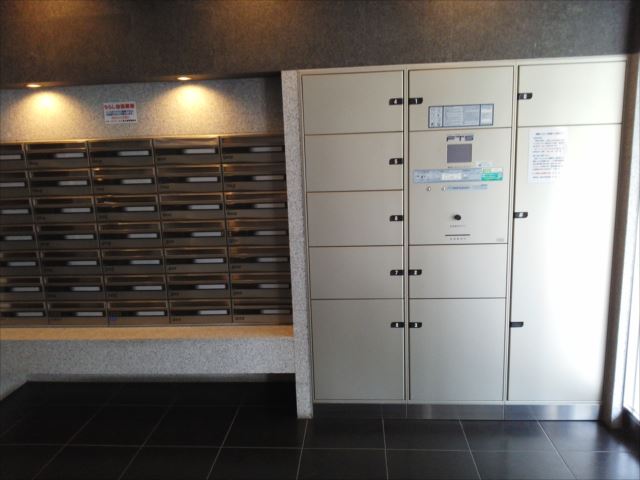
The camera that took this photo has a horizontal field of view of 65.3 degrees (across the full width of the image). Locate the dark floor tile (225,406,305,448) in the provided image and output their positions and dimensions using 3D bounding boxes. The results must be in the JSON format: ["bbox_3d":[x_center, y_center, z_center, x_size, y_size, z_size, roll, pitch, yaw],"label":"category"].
[{"bbox_3d":[-0.272,1.001,2.673,0.406,0.015,0.406,-1,11,4],"label":"dark floor tile"}]

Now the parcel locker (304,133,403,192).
[{"bbox_3d":[0.183,-0.415,2.635,0.472,0.279,0.450,-1,11,4],"label":"parcel locker"}]

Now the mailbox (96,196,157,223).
[{"bbox_3d":[-1.044,-0.194,2.887,0.363,0.150,0.280,-1,11,4],"label":"mailbox"}]

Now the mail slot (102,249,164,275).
[{"bbox_3d":[-1.034,0.100,2.942,0.363,0.150,0.280,-1,11,4],"label":"mail slot"}]

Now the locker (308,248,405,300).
[{"bbox_3d":[0.205,0.130,2.765,0.479,0.281,0.445,-1,11,4],"label":"locker"}]

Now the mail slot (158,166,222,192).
[{"bbox_3d":[-0.688,-0.349,2.831,0.363,0.150,0.280,-1,11,4],"label":"mail slot"}]

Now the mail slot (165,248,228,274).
[{"bbox_3d":[-0.687,0.100,2.927,0.362,0.147,0.250,-1,11,4],"label":"mail slot"}]

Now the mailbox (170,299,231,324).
[{"bbox_3d":[-0.661,0.386,2.969,0.363,0.150,0.280,-1,11,4],"label":"mailbox"}]

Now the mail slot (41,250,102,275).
[{"bbox_3d":[-1.419,0.115,2.983,0.360,0.147,0.250,-1,11,4],"label":"mail slot"}]

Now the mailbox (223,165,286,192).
[{"bbox_3d":[-0.326,-0.357,2.803,0.363,0.150,0.280,-1,11,4],"label":"mailbox"}]

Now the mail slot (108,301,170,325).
[{"bbox_3d":[-1.043,0.398,3.009,0.361,0.122,0.250,-1,11,4],"label":"mail slot"}]

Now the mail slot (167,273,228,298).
[{"bbox_3d":[-0.667,0.239,2.941,0.363,0.150,0.280,-1,11,4],"label":"mail slot"}]

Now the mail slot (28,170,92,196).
[{"bbox_3d":[-1.404,-0.320,2.818,0.357,0.146,0.220,-1,11,5],"label":"mail slot"}]

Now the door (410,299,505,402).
[{"bbox_3d":[0.703,0.565,2.575,0.477,0.555,0.030,-1,10,5],"label":"door"}]

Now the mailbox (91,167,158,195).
[{"bbox_3d":[-1.062,-0.338,2.848,0.364,0.148,0.250,-1,10,4],"label":"mailbox"}]

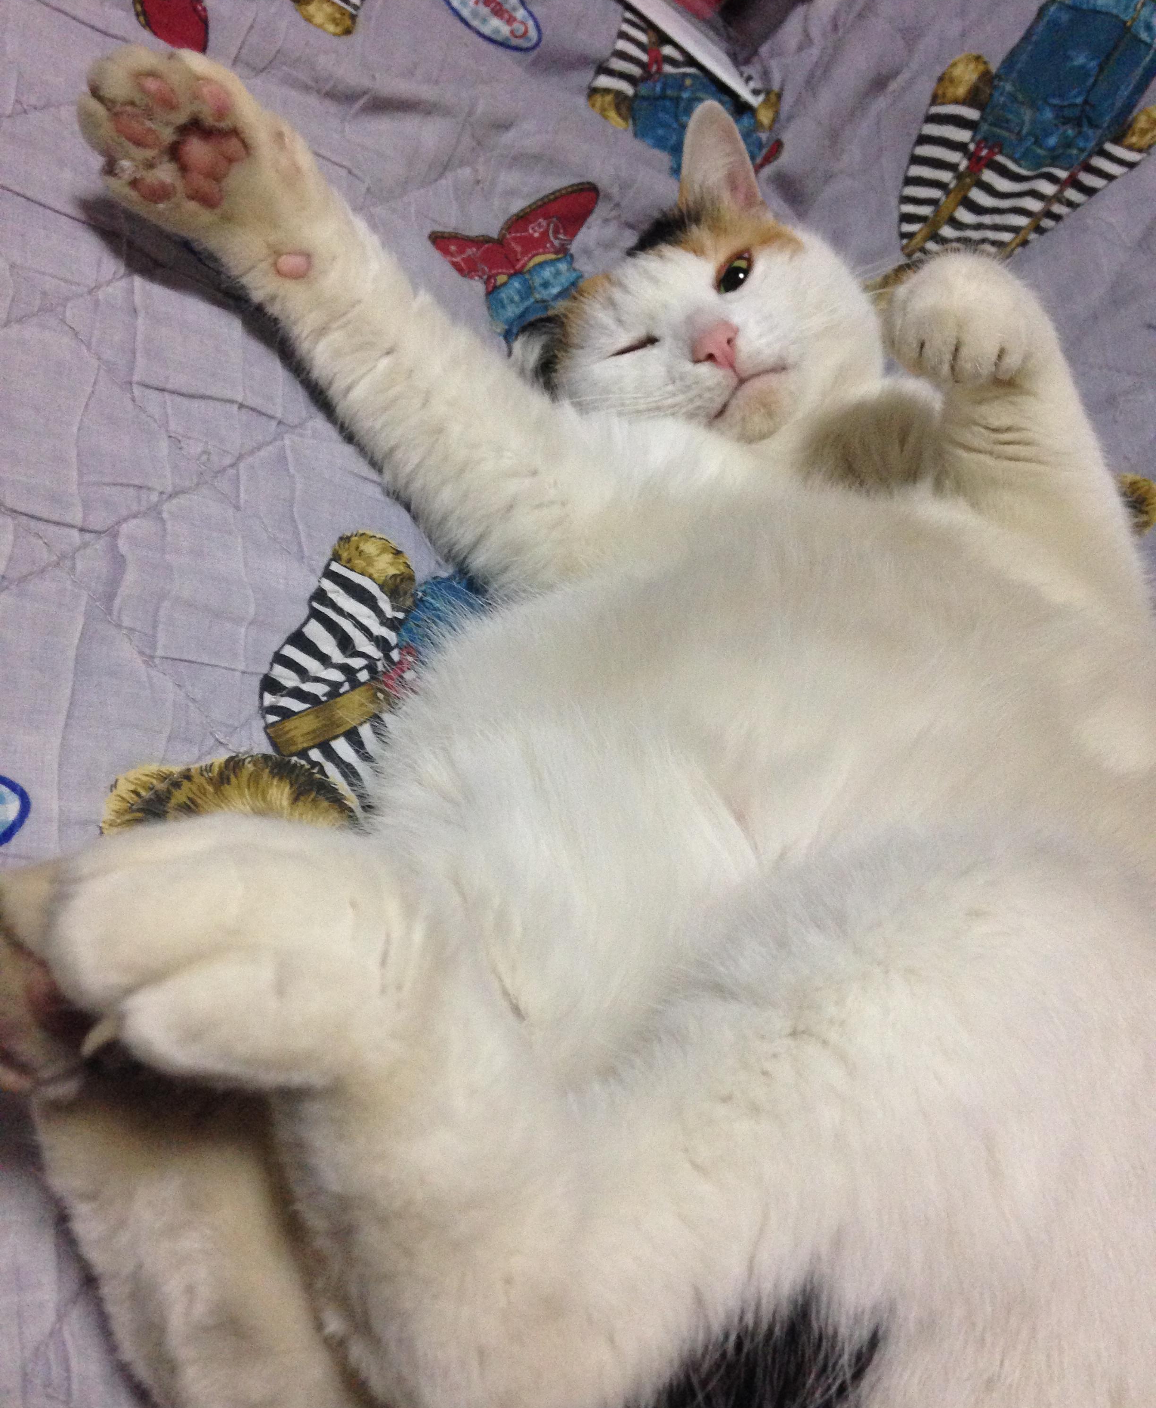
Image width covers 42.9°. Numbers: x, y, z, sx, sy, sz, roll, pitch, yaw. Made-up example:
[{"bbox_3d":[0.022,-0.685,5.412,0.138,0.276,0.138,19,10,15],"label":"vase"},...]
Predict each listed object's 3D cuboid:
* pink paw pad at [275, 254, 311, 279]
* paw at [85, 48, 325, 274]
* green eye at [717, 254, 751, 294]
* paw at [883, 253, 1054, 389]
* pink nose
[{"bbox_3d":[-0.081,-0.124,0.415,0.011,0.007,0.005,-9,10,-6],"label":"pink paw pad"},{"bbox_3d":[-0.109,-0.157,0.425,0.077,0.036,0.049,38,82,9],"label":"paw"},{"bbox_3d":[0.051,-0.142,0.485,0.015,0.009,0.011,-41,85,5],"label":"green eye"},{"bbox_3d":[0.123,-0.122,0.465,0.046,0.034,0.046,10,38,3],"label":"paw"},{"bbox_3d":[0.044,-0.115,0.470,0.017,0.010,0.013,-39,76,13],"label":"pink nose"}]

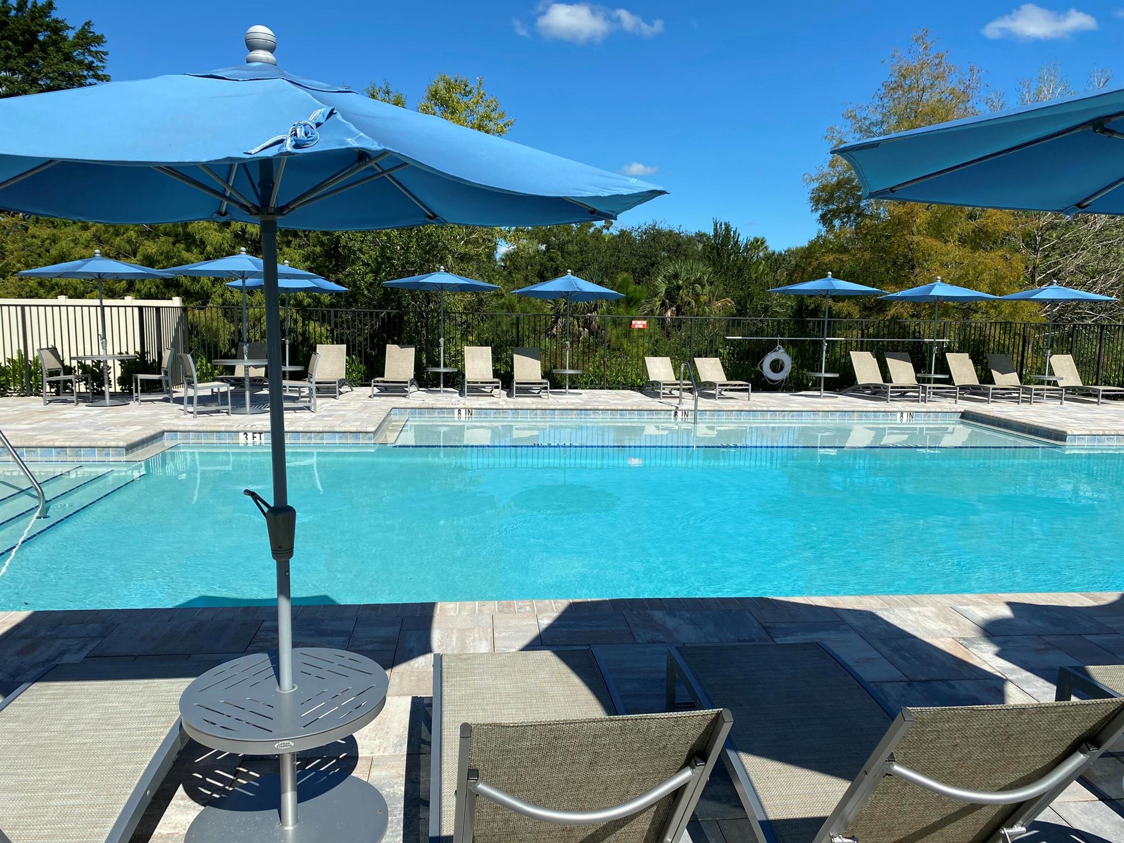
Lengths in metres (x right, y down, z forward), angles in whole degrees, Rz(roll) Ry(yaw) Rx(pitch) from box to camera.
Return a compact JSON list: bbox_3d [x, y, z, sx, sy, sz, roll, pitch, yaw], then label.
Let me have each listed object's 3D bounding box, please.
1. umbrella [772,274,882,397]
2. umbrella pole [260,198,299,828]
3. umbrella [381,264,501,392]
[{"bbox_3d":[5.260,-1.679,16.814,2.270,2.400,2.270,0,7,-6],"label":"umbrella"},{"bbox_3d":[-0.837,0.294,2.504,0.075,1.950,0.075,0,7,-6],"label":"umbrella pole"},{"bbox_3d":[-2.311,-1.744,16.245,2.220,2.400,2.220,0,7,-6],"label":"umbrella"}]

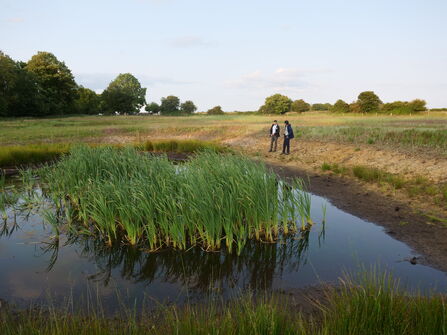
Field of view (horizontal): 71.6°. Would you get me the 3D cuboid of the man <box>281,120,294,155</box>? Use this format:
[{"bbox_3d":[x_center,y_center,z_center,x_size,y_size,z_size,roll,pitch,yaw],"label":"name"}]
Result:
[{"bbox_3d":[3.344,-1.559,16.185,0.500,1.774,0.520,-5,12,-27],"label":"man"}]

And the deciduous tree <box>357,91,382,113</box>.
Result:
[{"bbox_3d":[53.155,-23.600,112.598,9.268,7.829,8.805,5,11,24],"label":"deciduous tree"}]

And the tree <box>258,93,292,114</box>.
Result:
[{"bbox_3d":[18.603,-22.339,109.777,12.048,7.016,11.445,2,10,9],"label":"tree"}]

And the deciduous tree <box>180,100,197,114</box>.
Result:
[{"bbox_3d":[-11.648,-19.876,103.106,5.325,4.739,4.899,0,10,0],"label":"deciduous tree"}]

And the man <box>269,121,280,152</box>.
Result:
[{"bbox_3d":[2.807,-1.695,16.969,0.620,1.760,0.420,2,10,9],"label":"man"}]

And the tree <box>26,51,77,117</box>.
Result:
[{"bbox_3d":[-40.223,-19.561,72.660,11.957,14.764,11.001,0,10,0],"label":"tree"}]

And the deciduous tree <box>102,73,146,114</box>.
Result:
[{"bbox_3d":[-28.168,-20.693,87.703,12.738,11.668,11.719,0,10,0],"label":"deciduous tree"}]

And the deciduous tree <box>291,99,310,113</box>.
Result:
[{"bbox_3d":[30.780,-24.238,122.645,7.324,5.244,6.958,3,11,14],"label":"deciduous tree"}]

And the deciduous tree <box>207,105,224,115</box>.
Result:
[{"bbox_3d":[-2.844,-20.435,110.120,6.398,3.145,5.886,0,10,0],"label":"deciduous tree"}]

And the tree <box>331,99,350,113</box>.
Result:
[{"bbox_3d":[41.493,-21.801,109.869,7.093,4.870,6.525,0,10,0],"label":"tree"}]

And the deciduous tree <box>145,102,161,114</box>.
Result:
[{"bbox_3d":[-25.127,-20.947,110.026,5.505,4.187,5.064,0,10,0],"label":"deciduous tree"}]

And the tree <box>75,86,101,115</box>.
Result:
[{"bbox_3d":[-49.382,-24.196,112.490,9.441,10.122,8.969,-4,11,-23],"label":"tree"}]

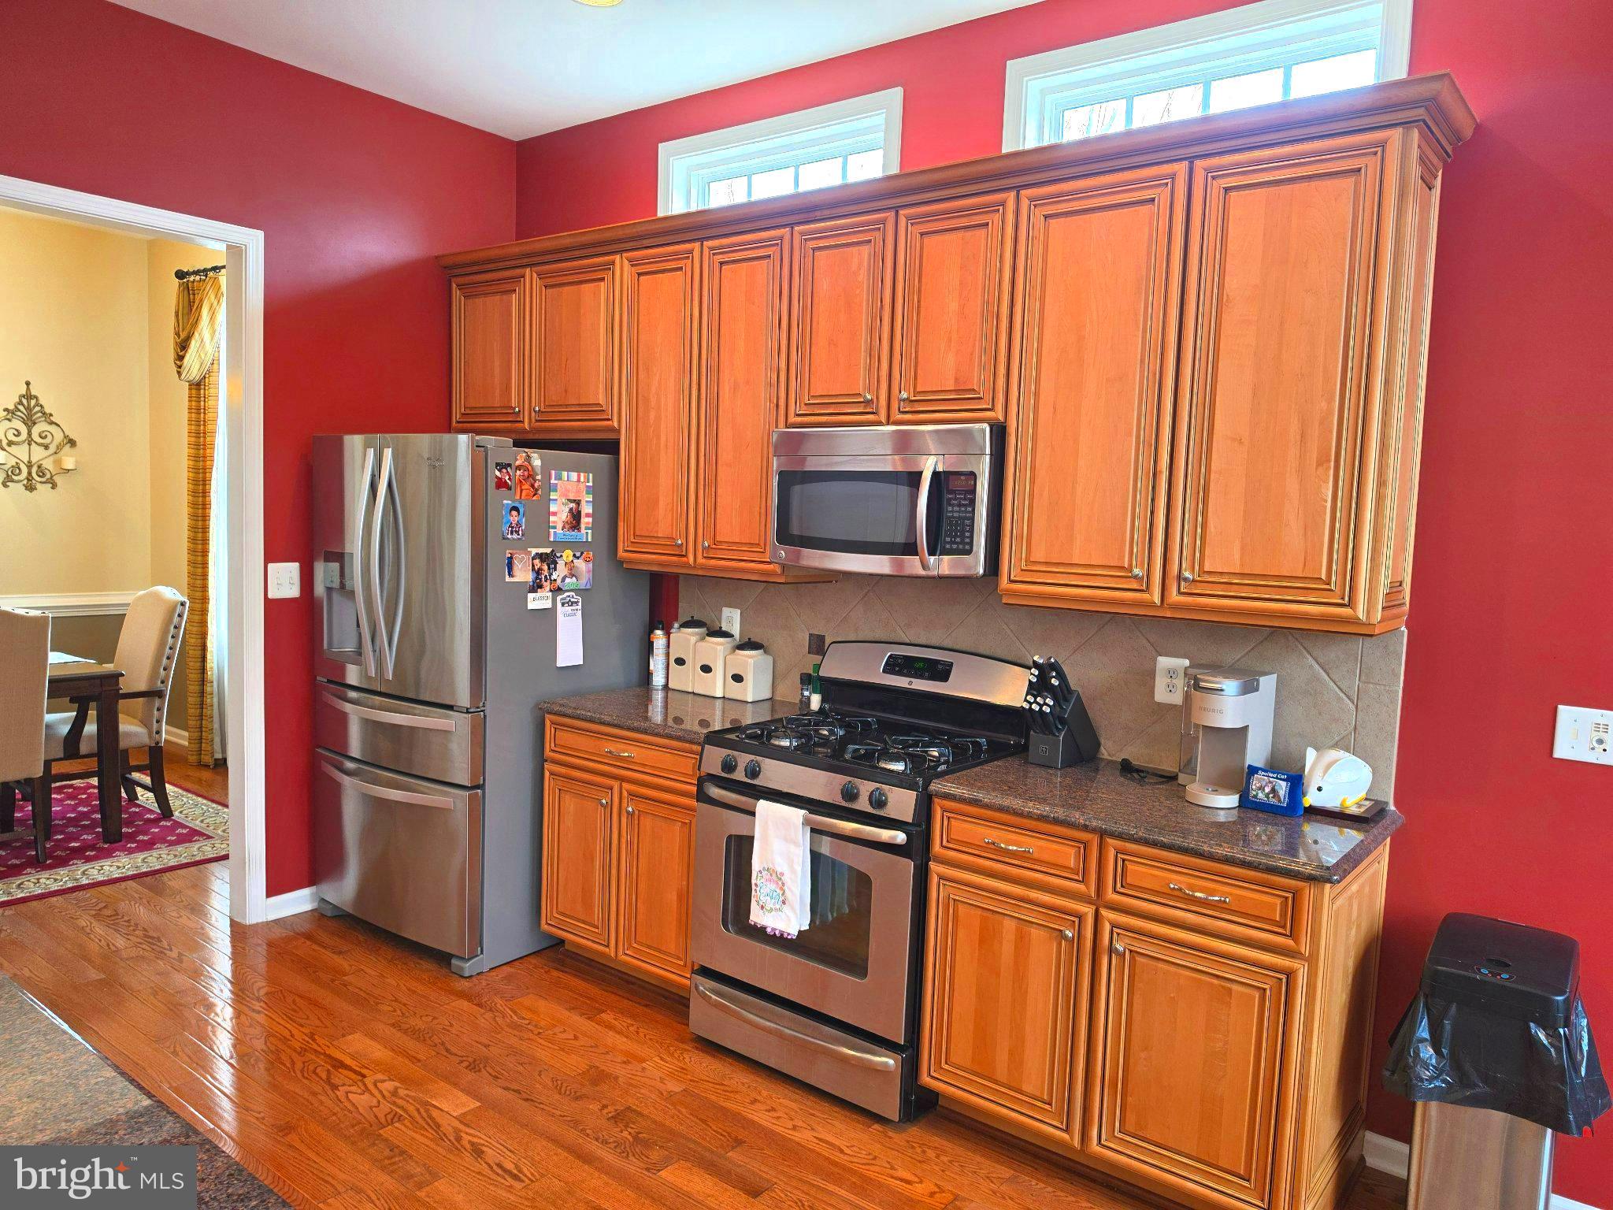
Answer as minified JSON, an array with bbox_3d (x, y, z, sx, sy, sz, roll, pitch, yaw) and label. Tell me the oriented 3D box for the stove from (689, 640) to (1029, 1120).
[{"bbox_3d":[0.152,0.731,3.169,0.753,1.152,0.690,6,6,37],"label":"stove"}]

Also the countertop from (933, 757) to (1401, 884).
[{"bbox_3d":[0.882,0.500,2.661,0.973,0.041,0.640,6,6,37],"label":"countertop"}]

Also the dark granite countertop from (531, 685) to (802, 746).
[{"bbox_3d":[-0.402,0.361,3.643,0.765,0.041,0.640,6,6,37],"label":"dark granite countertop"}]

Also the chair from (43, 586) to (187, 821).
[{"bbox_3d":[-3.277,0.467,4.982,0.552,1.083,0.640,6,6,37],"label":"chair"}]

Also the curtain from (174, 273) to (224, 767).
[{"bbox_3d":[-3.390,-0.460,5.998,0.483,2.719,0.128,6,6,37],"label":"curtain"}]

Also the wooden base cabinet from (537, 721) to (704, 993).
[{"bbox_3d":[-0.414,0.790,3.675,0.751,0.820,0.625,6,6,37],"label":"wooden base cabinet"}]

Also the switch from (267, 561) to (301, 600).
[{"bbox_3d":[-1.913,-0.089,3.927,0.012,0.122,0.122,6,6,37],"label":"switch"}]

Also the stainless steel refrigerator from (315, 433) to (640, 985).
[{"bbox_3d":[-1.207,0.289,4.041,0.938,1.768,0.867,6,6,37],"label":"stainless steel refrigerator"}]

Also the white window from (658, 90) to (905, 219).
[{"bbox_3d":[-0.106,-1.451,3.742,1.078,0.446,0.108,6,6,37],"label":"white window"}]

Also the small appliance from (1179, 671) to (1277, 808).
[{"bbox_3d":[1.061,0.328,2.712,0.182,0.305,0.295,5,6,29],"label":"small appliance"}]

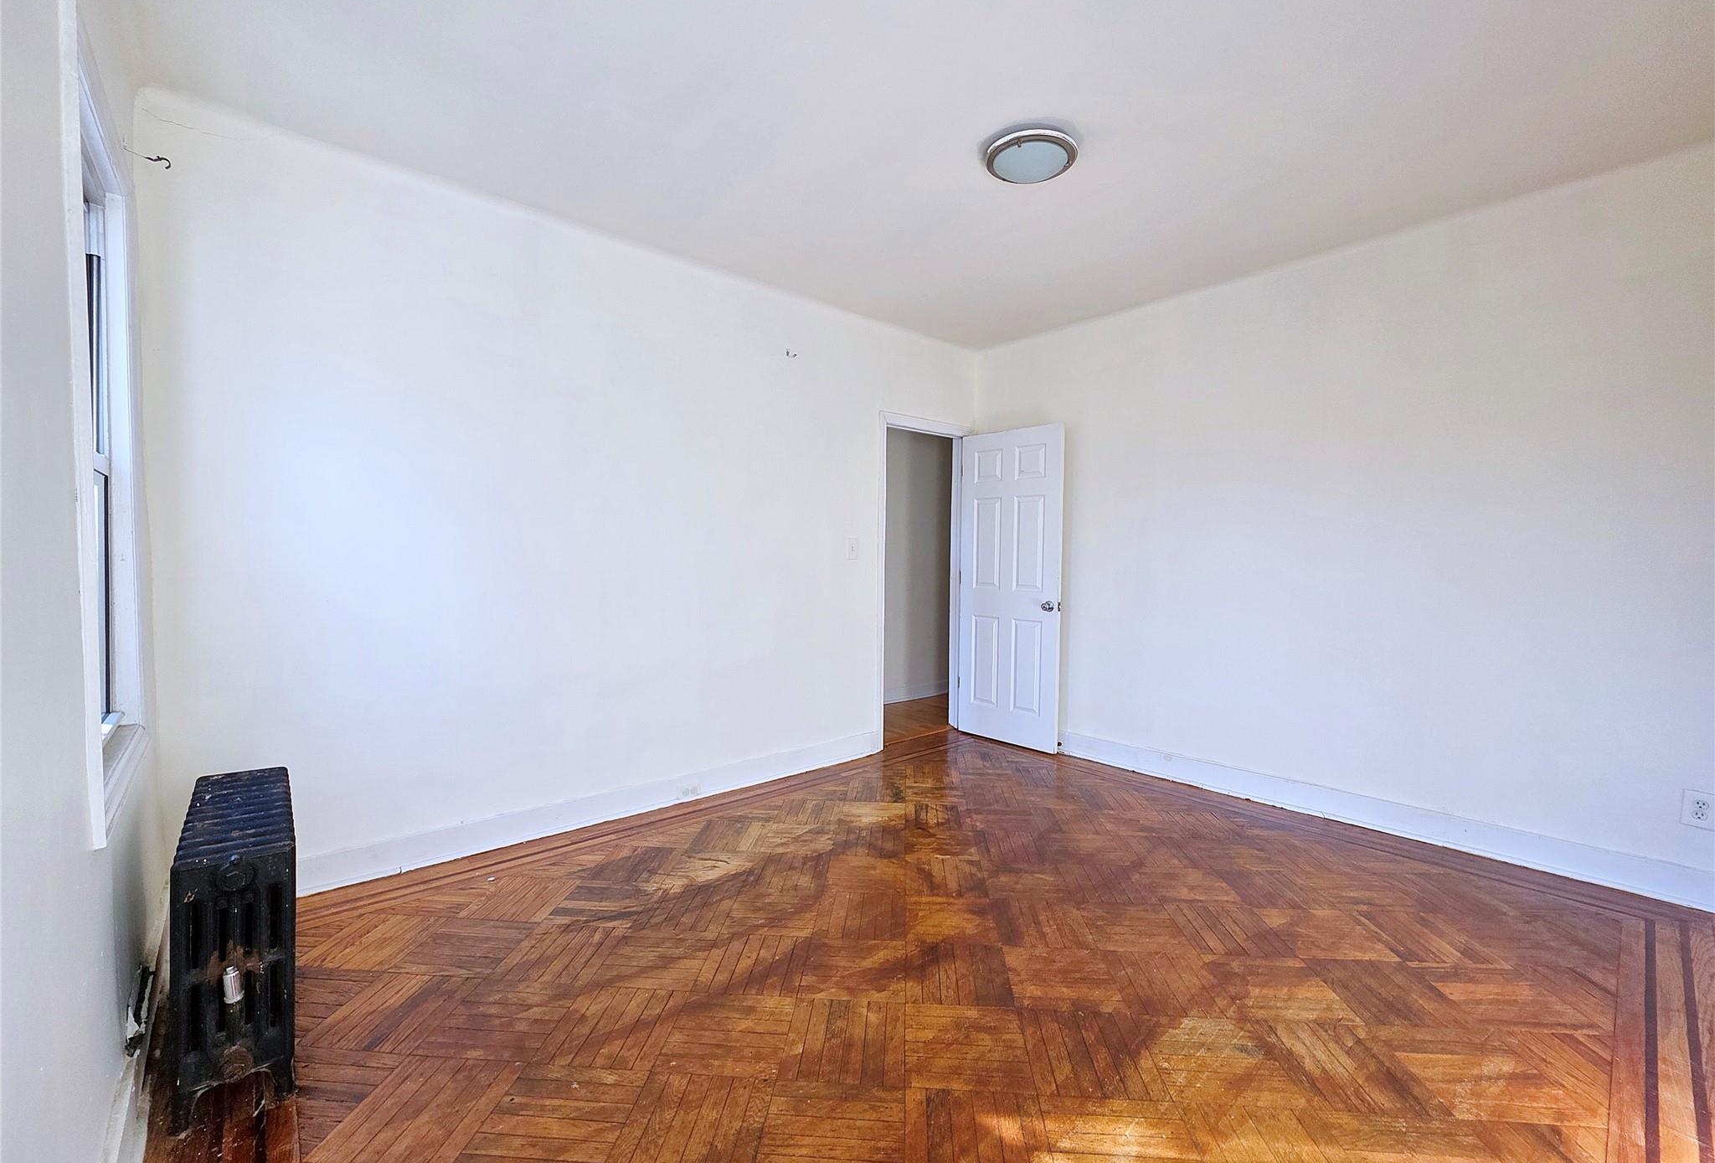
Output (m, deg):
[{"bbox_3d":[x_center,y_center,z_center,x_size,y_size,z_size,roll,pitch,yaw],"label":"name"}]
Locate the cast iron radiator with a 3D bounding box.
[{"bbox_3d":[-1.601,0.871,1.677,0.194,0.581,0.719,-2,3,-42],"label":"cast iron radiator"}]

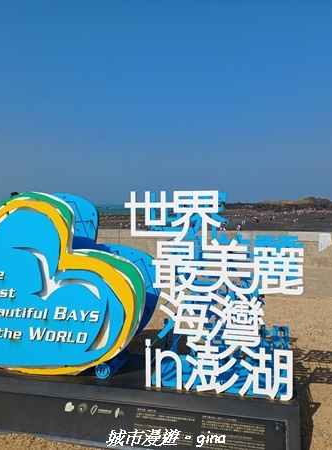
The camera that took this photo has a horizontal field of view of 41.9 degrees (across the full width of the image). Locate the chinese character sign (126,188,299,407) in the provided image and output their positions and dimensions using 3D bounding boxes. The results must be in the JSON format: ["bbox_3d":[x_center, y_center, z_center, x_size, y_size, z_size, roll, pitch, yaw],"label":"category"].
[{"bbox_3d":[0.362,0.432,3.092,1.175,1.348,0.547,0,3,13],"label":"chinese character sign"}]

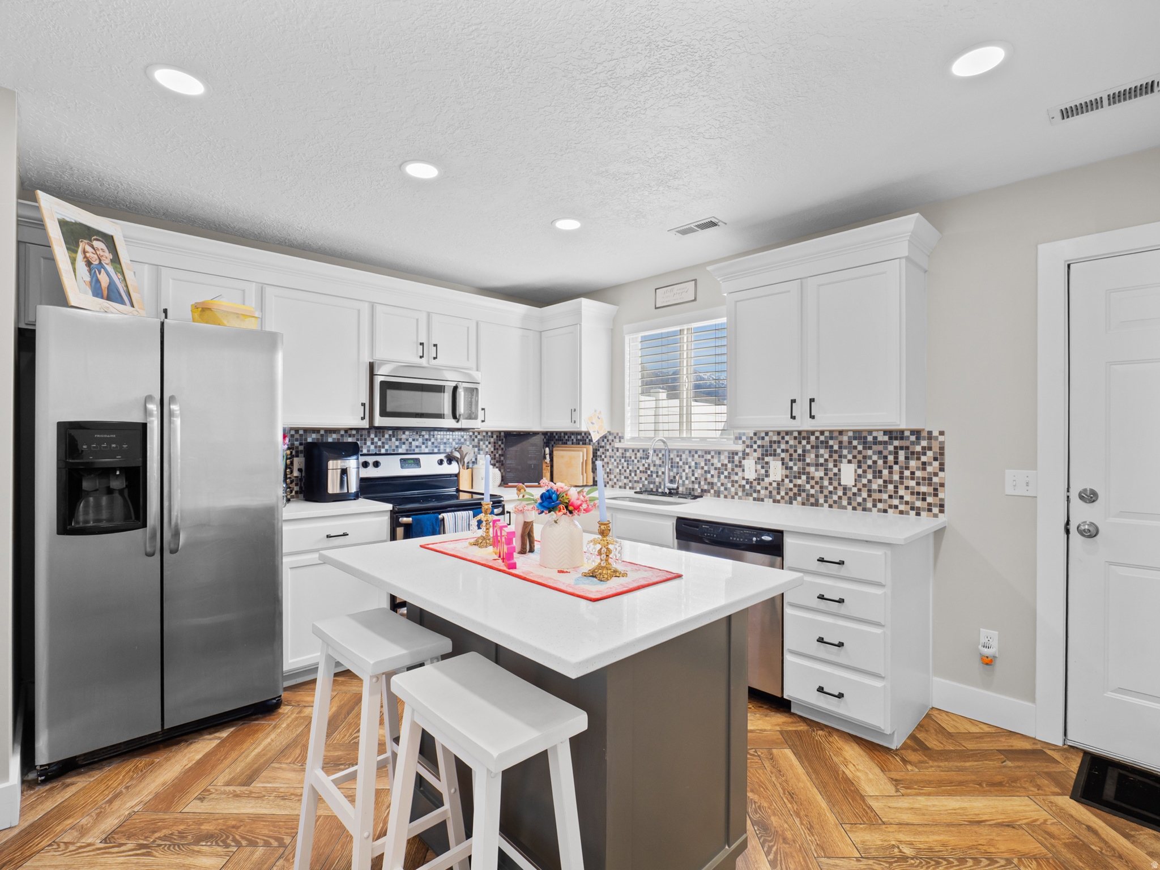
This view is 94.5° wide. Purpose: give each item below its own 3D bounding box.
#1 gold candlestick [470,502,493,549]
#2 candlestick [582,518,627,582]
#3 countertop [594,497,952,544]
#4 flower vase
[{"bbox_3d":[-0.343,0.323,1.981,0.132,0.157,0.132,0,0,-44],"label":"gold candlestick"},{"bbox_3d":[0.070,0.312,1.490,0.126,0.155,0.126,0,0,0],"label":"candlestick"},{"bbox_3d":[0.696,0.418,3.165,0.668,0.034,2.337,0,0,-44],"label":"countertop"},{"bbox_3d":[-0.057,0.308,1.630,0.139,0.163,0.139,0,0,0],"label":"flower vase"}]

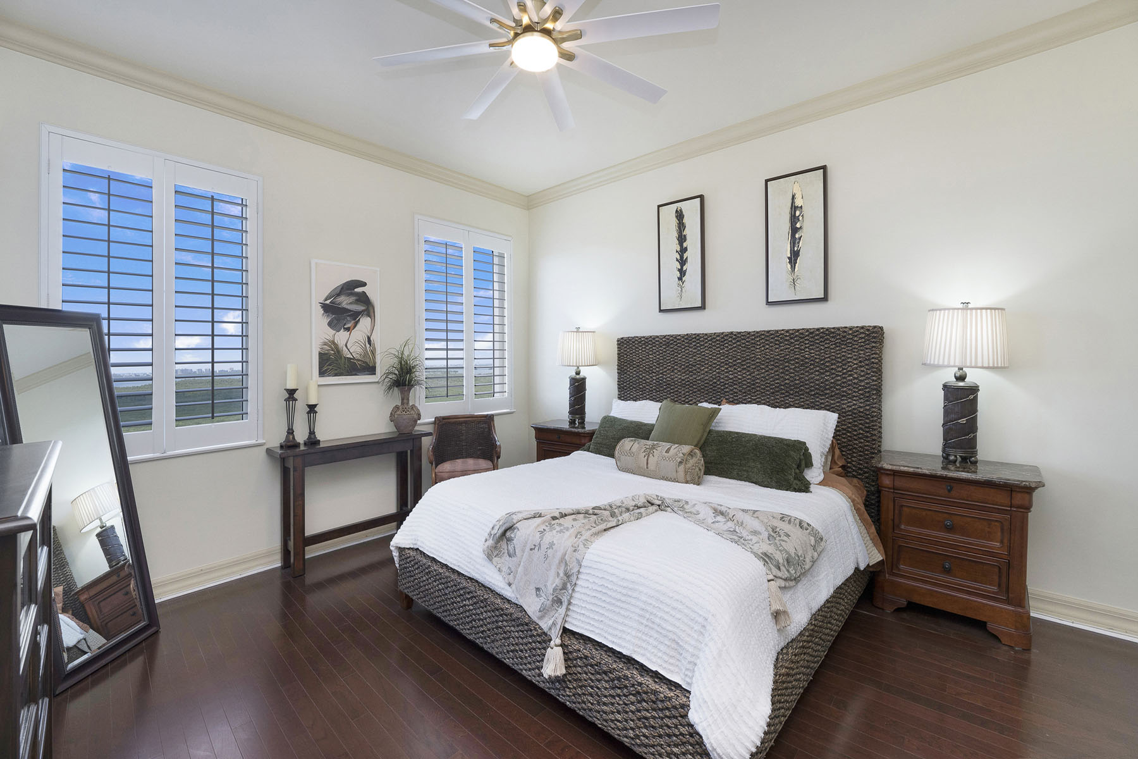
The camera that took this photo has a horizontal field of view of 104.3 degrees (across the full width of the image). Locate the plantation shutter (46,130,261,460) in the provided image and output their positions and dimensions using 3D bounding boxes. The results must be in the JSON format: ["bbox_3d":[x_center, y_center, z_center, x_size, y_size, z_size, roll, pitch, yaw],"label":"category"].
[{"bbox_3d":[-2.332,-0.420,2.590,0.070,1.730,0.930,1,3,43],"label":"plantation shutter"}]

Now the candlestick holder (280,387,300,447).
[{"bbox_3d":[-1.942,0.269,3.074,0.095,0.403,0.095,2,4,41],"label":"candlestick holder"}]

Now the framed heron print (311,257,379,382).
[{"bbox_3d":[-1.648,-0.413,3.321,0.030,0.885,0.480,1,3,43],"label":"framed heron print"}]

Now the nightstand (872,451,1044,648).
[{"bbox_3d":[2.089,0.868,2.423,0.650,0.790,0.470,1,3,40],"label":"nightstand"}]

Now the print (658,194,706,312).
[{"bbox_3d":[0.920,-1.010,3.606,0.400,0.890,0.040,1,3,40],"label":"print"}]

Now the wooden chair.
[{"bbox_3d":[-0.928,0.849,3.949,0.614,0.926,0.614,-1,3,-18],"label":"wooden chair"}]

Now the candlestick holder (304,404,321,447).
[{"bbox_3d":[-1.865,0.325,3.208,0.083,0.295,0.083,2,4,41],"label":"candlestick holder"}]

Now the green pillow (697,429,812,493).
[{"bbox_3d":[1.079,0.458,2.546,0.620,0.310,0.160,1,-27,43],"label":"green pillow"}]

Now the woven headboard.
[{"bbox_3d":[1.251,0.454,3.546,2.017,1.628,0.098,2,4,41],"label":"woven headboard"}]

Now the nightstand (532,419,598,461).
[{"bbox_3d":[0.067,0.827,4.103,0.650,0.790,0.470,1,3,40],"label":"nightstand"}]

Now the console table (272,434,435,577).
[{"bbox_3d":[-1.636,0.911,3.487,0.292,0.856,1.126,2,4,41],"label":"console table"}]

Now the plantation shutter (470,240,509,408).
[{"bbox_3d":[-0.822,-0.561,4.593,0.040,1.780,0.526,2,4,41],"label":"plantation shutter"}]

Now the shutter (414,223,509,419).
[{"bbox_3d":[-0.921,-0.524,4.095,0.070,1.730,1.020,1,3,43],"label":"shutter"}]

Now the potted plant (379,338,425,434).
[{"bbox_3d":[-1.295,0.052,3.484,0.360,0.760,0.360,1,3,43],"label":"potted plant"}]

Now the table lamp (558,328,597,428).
[{"bbox_3d":[0.081,-0.022,4.053,0.360,0.890,0.360,-1,2,0],"label":"table lamp"}]

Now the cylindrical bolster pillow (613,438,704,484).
[{"bbox_3d":[0.536,0.485,2.683,0.500,0.215,0.215,1,3,44],"label":"cylindrical bolster pillow"}]

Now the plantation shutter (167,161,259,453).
[{"bbox_3d":[-2.327,-0.458,2.898,0.040,1.781,0.471,2,4,41],"label":"plantation shutter"}]

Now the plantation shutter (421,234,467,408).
[{"bbox_3d":[-1.186,-0.549,4.183,0.040,1.670,0.508,2,4,41],"label":"plantation shutter"}]

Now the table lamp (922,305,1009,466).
[{"bbox_3d":[2.226,0.023,2.501,0.370,0.904,0.370,2,4,41],"label":"table lamp"}]

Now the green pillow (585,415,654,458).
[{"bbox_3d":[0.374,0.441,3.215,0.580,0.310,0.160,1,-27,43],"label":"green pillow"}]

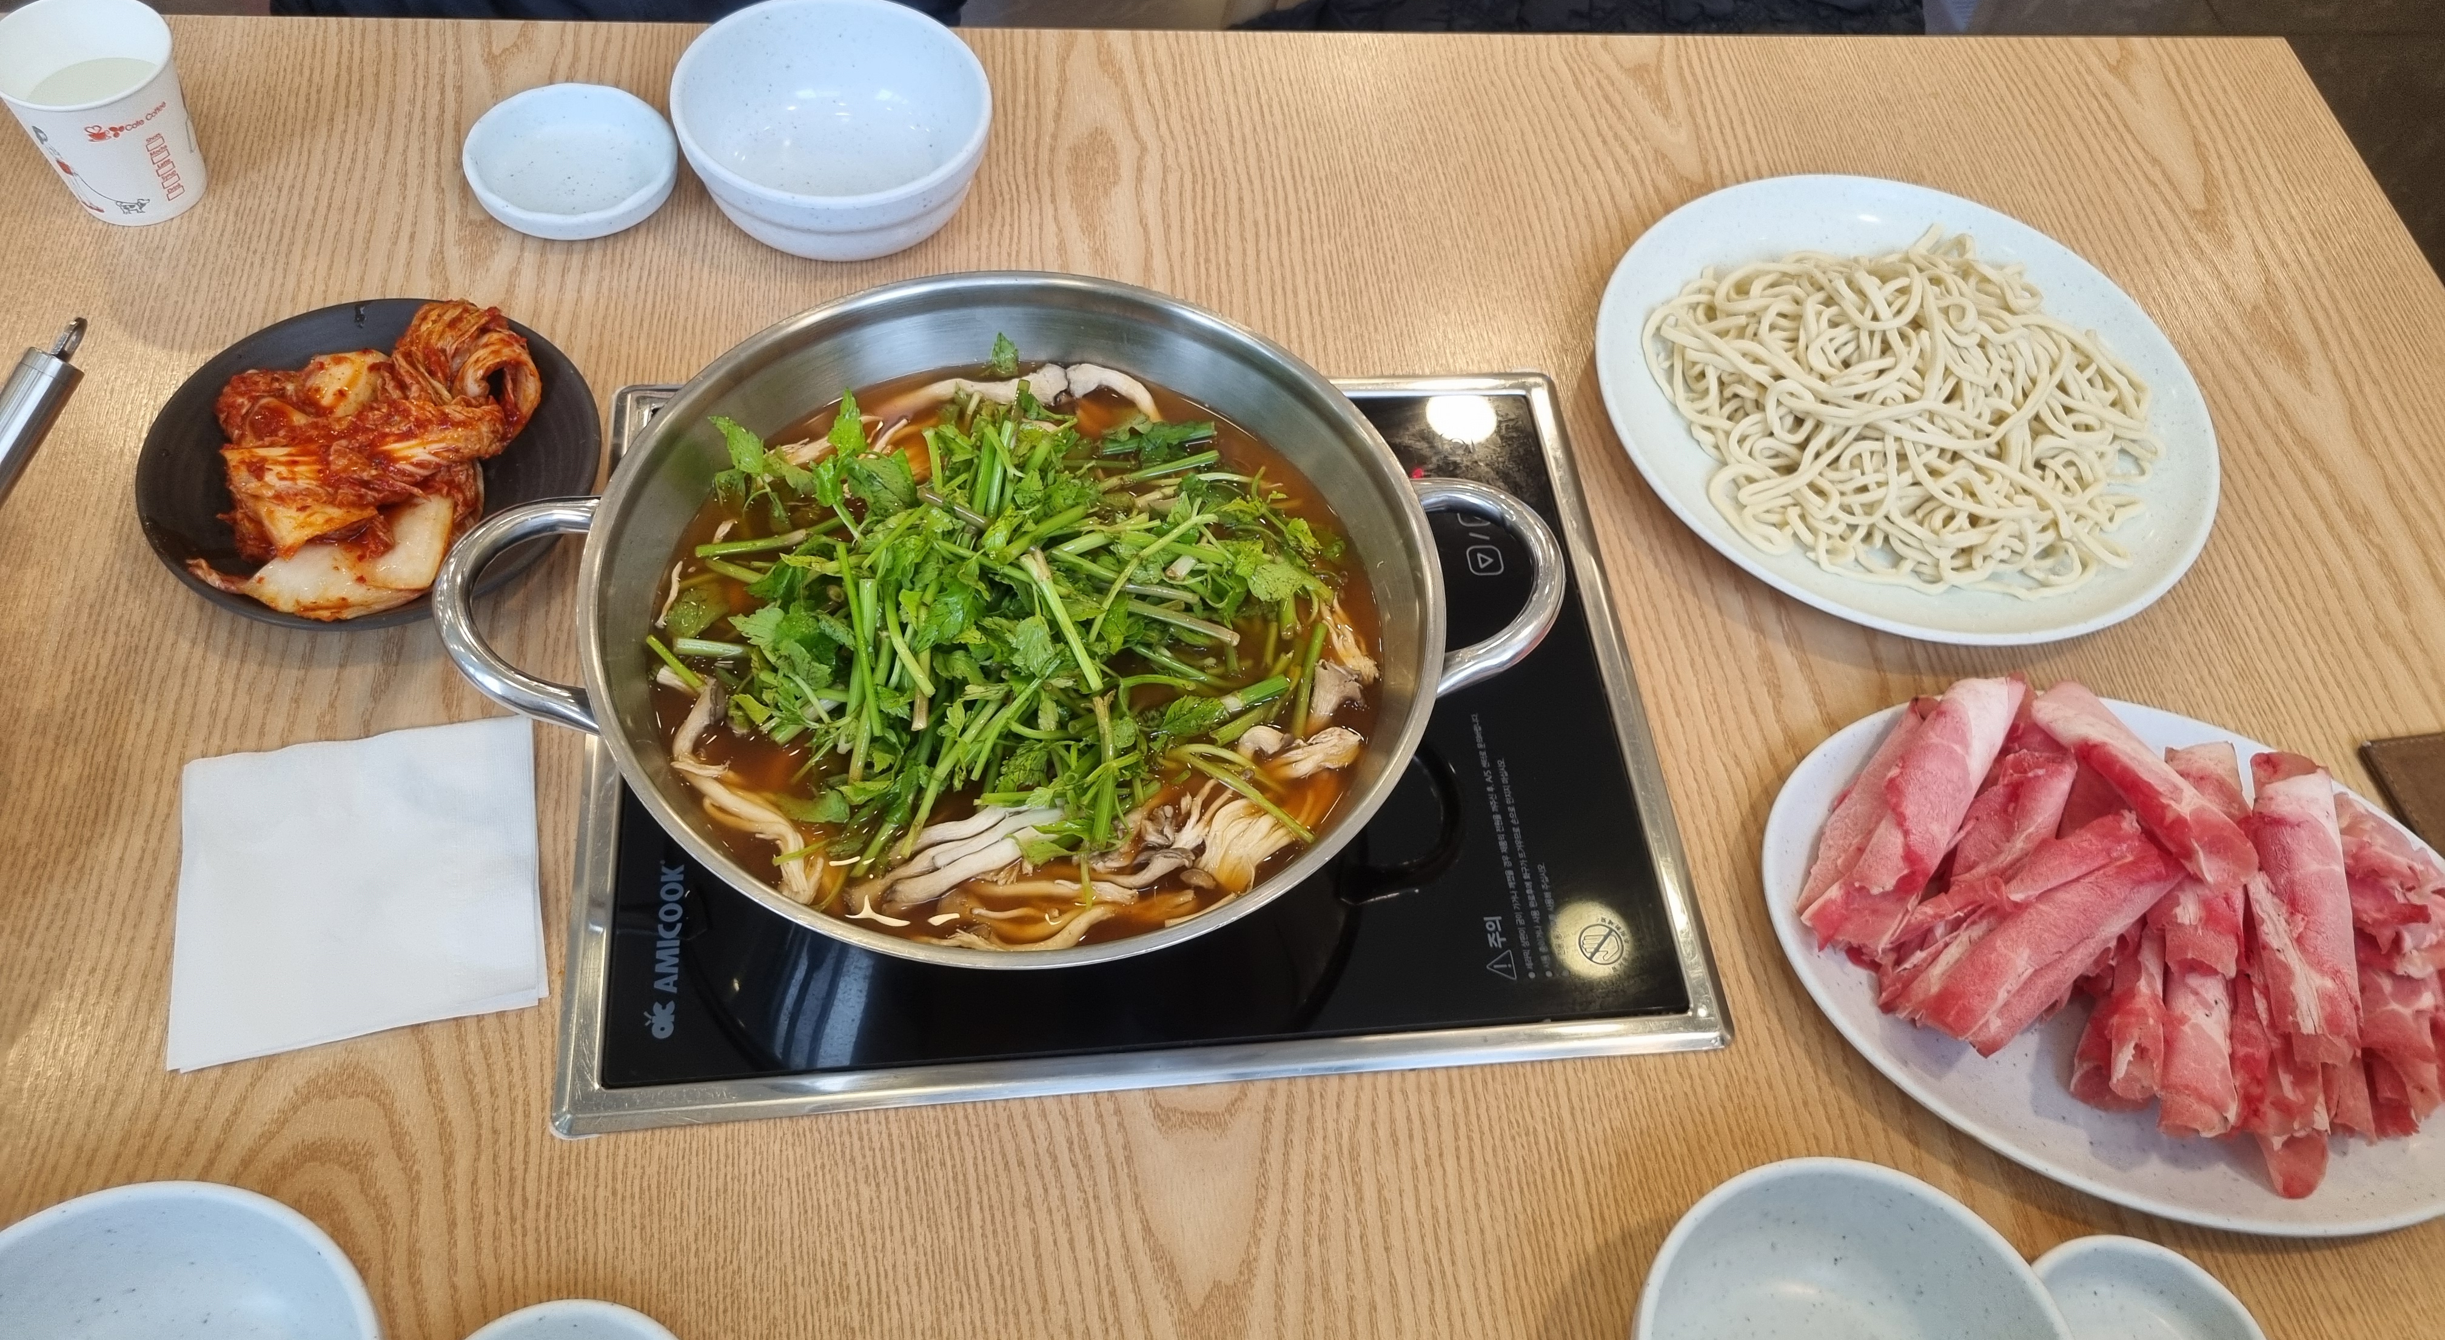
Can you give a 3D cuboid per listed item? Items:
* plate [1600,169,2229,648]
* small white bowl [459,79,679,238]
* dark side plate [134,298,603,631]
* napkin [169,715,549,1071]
[{"bbox_3d":[0.310,-0.122,0.843,0.292,0.029,0.278,-18,61,-18],"label":"plate"},{"bbox_3d":[-0.293,-0.226,0.833,0.092,0.024,0.092,-2,57,-9],"label":"small white bowl"},{"bbox_3d":[-0.334,-0.078,0.730,0.167,0.025,0.167,-2,57,-9],"label":"dark side plate"},{"bbox_3d":[-0.303,0.073,0.647,0.121,0.005,0.122,-9,59,-13],"label":"napkin"}]

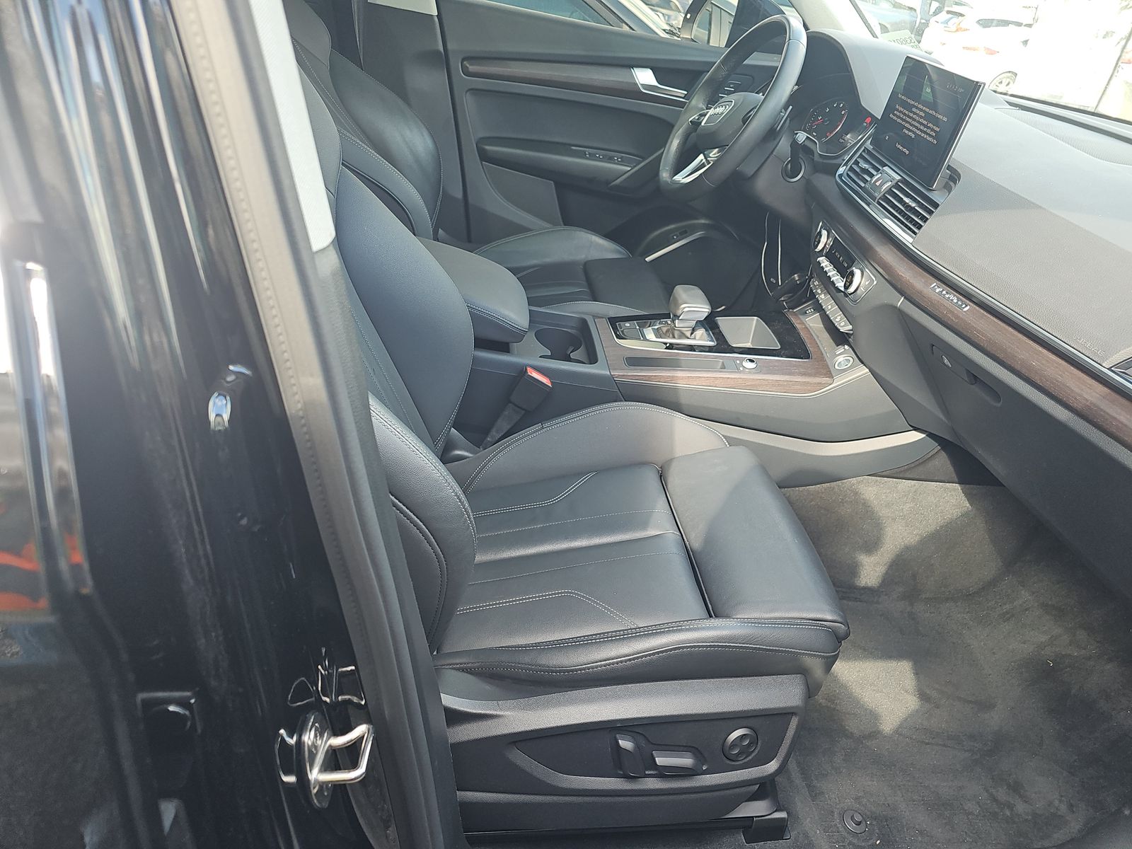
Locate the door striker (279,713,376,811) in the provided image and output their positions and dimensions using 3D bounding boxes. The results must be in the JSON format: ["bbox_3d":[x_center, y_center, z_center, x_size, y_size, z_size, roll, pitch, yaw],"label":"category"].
[{"bbox_3d":[-0.152,0.232,0.520,0.043,0.068,0.047,8,33,-3],"label":"door striker"}]

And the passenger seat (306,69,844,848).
[{"bbox_3d":[-0.079,-0.026,0.851,0.836,1.035,0.551,2,34,-12],"label":"passenger seat"}]

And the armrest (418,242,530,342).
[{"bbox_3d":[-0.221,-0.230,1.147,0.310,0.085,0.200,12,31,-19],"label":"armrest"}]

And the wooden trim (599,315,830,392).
[{"bbox_3d":[0.245,-0.122,1.294,0.388,0.043,0.275,2,34,-12],"label":"wooden trim"}]

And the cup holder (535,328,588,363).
[{"bbox_3d":[-0.014,-0.096,1.274,0.099,0.074,0.173,2,34,-12],"label":"cup holder"}]

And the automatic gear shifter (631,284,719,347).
[{"bbox_3d":[0.190,-0.193,1.308,0.133,0.093,0.084,2,34,-12],"label":"automatic gear shifter"}]

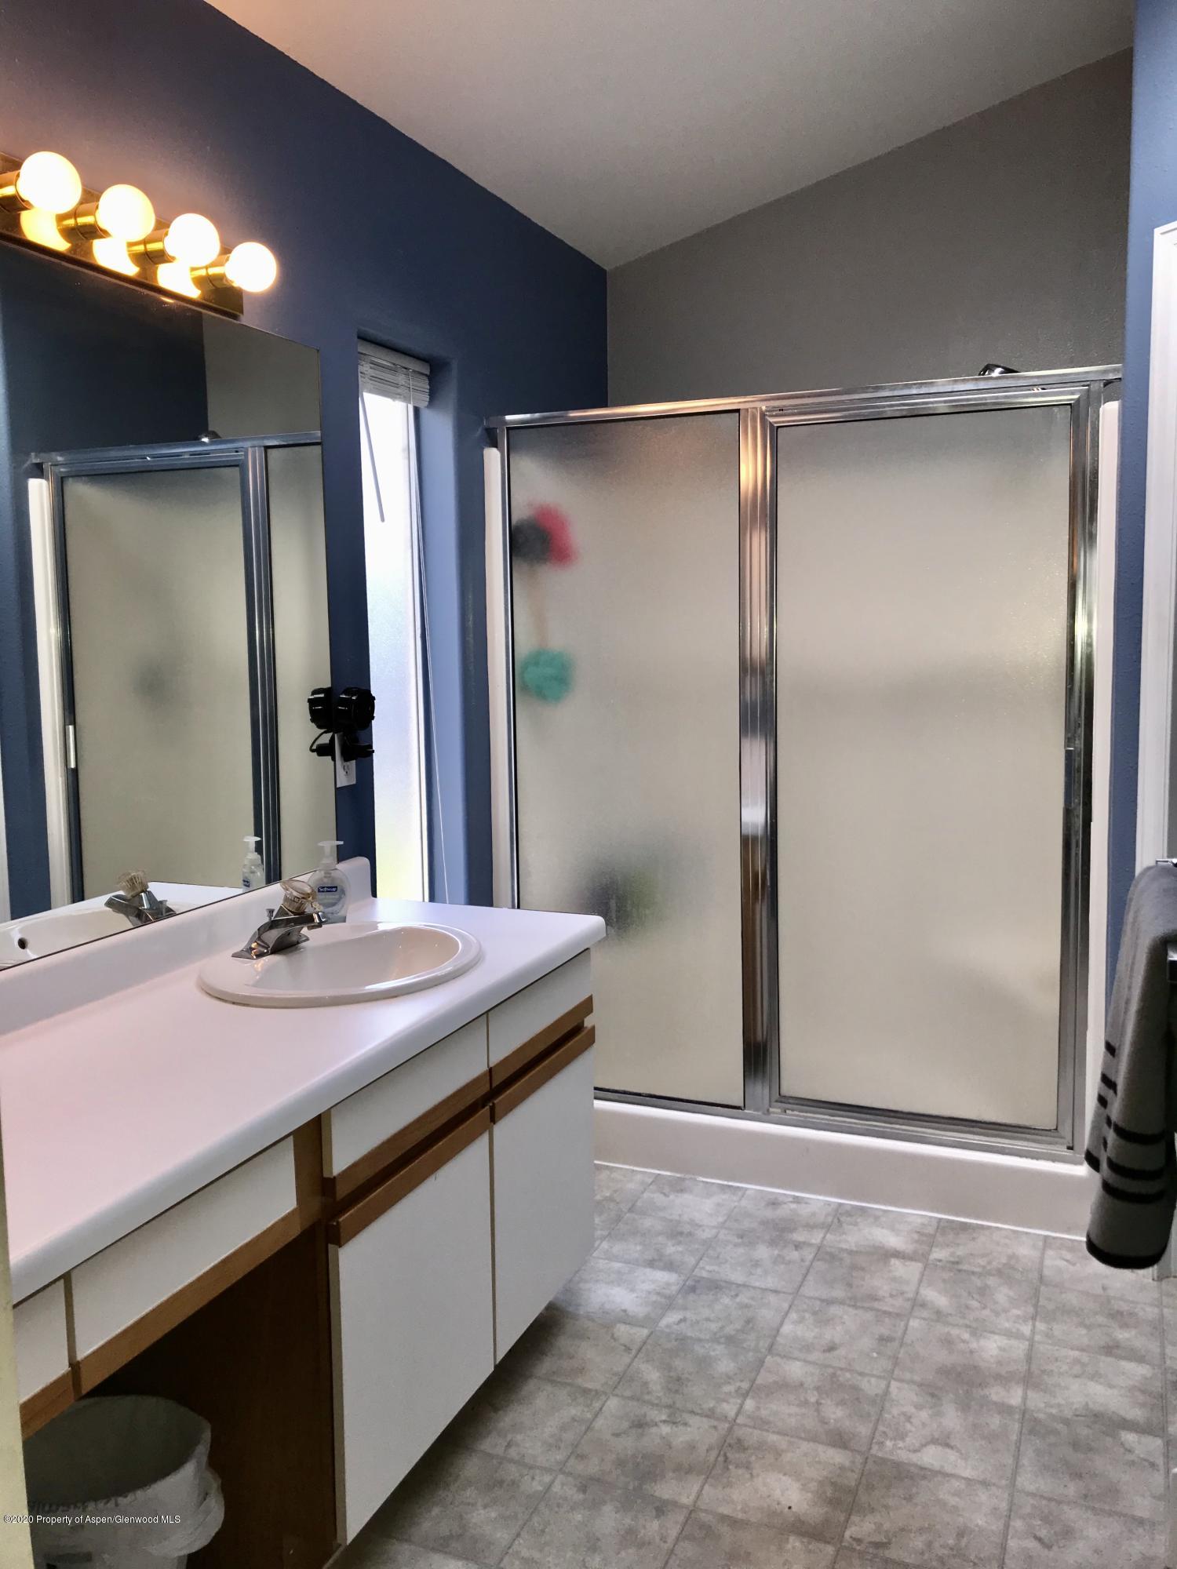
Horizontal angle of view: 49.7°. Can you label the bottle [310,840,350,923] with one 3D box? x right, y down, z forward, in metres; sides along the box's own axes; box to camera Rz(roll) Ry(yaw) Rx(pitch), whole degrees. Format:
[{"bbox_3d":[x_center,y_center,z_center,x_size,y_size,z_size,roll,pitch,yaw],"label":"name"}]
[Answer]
[{"bbox_3d":[-0.529,0.200,2.595,0.081,0.168,0.048,-2,7,-7],"label":"bottle"}]

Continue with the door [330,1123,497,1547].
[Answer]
[{"bbox_3d":[-0.263,0.837,2.000,0.018,0.439,0.459,2,8,23],"label":"door"}]

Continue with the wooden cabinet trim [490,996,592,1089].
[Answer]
[{"bbox_3d":[-0.088,0.474,2.380,0.021,0.038,0.451,2,8,23],"label":"wooden cabinet trim"}]

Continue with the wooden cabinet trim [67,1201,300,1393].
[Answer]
[{"bbox_3d":[-0.461,0.592,1.496,0.021,0.037,0.385,2,8,23],"label":"wooden cabinet trim"}]

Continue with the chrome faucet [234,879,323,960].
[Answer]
[{"bbox_3d":[-0.550,0.238,2.318,0.149,0.131,0.153,2,8,23],"label":"chrome faucet"}]

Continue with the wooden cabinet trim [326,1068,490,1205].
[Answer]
[{"bbox_3d":[-0.266,0.530,1.959,0.021,0.038,0.461,2,8,23],"label":"wooden cabinet trim"}]

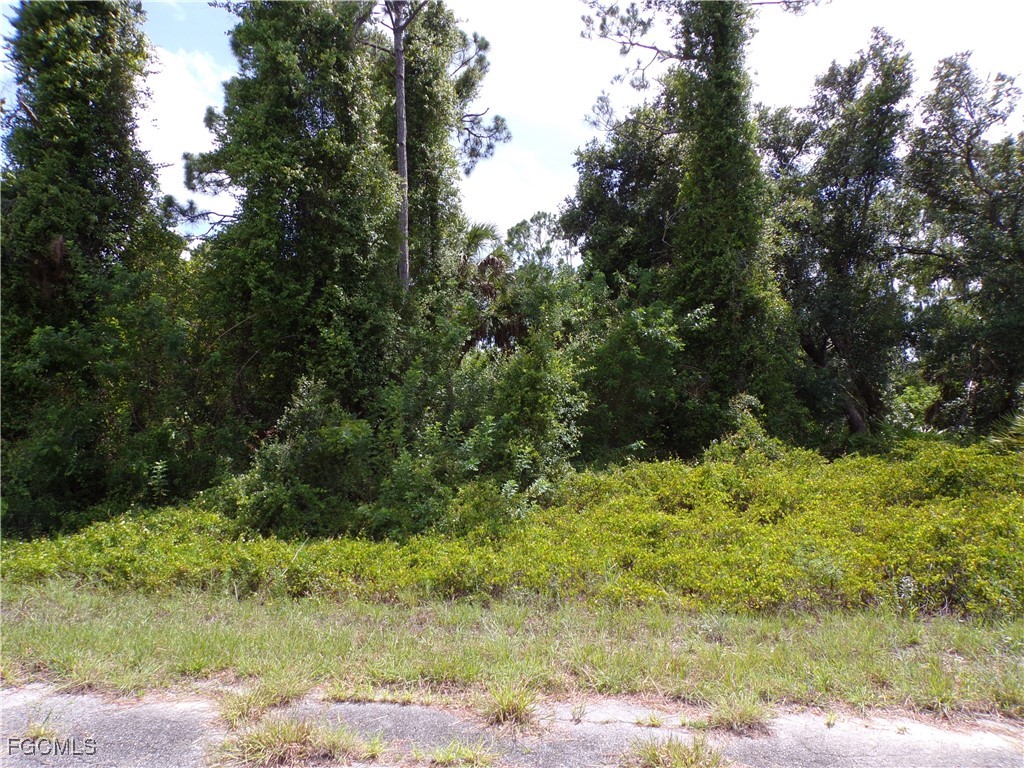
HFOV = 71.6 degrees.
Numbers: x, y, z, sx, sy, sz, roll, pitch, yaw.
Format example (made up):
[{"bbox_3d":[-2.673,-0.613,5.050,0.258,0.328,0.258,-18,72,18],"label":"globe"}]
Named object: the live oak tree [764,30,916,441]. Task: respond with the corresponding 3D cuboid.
[{"bbox_3d":[6.400,-2.720,14.000,3.200,8.500,3.200,0,-2,0],"label":"live oak tree"}]

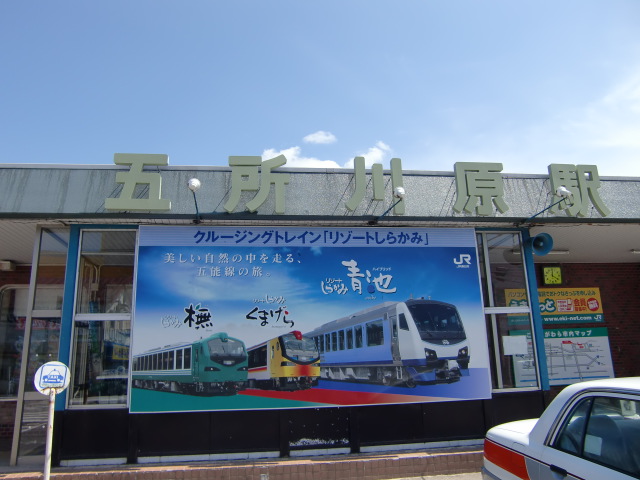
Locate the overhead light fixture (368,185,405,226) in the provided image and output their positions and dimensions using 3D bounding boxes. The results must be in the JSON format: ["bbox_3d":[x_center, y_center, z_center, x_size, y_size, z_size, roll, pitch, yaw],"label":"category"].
[{"bbox_3d":[0.980,-0.475,7.687,0.200,0.220,1.400,0,-14,-8],"label":"overhead light fixture"}]

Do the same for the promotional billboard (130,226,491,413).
[{"bbox_3d":[-0.043,1.117,7.995,5.430,2.740,0.100,0,-14,-8],"label":"promotional billboard"}]

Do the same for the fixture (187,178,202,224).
[{"bbox_3d":[-1.744,-0.512,7.308,0.200,0.260,1.400,0,-14,-8],"label":"fixture"}]

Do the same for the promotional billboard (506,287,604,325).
[{"bbox_3d":[5.390,1.509,11.849,2.330,0.800,0.050,0,-14,-8],"label":"promotional billboard"}]

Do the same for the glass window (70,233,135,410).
[{"bbox_3d":[-3.180,1.114,7.631,0.860,2.600,0.080,0,-14,-8],"label":"glass window"}]

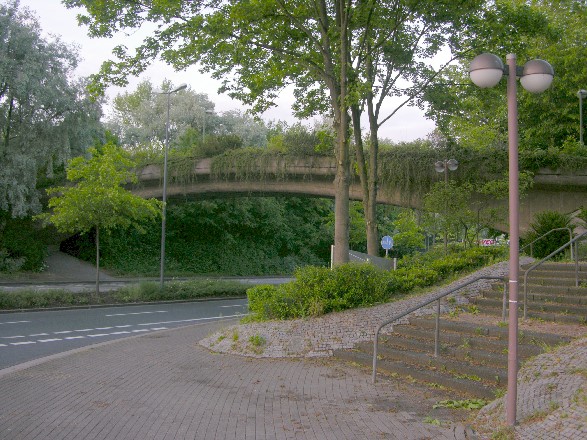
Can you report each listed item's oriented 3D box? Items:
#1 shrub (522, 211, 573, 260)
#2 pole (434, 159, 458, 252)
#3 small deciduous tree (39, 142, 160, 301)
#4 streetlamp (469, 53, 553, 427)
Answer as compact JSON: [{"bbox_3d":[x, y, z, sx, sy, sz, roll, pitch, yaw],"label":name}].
[{"bbox_3d":[7.637,0.449,17.846,1.500,1.475,1.450,0,-4,17],"label":"shrub"},{"bbox_3d":[5.515,-0.183,21.426,0.920,4.001,0.370,-1,-5,38],"label":"pole"},{"bbox_3d":[-7.812,-0.025,24.197,4.900,6.253,4.800,2,-4,-17],"label":"small deciduous tree"},{"bbox_3d":[2.400,0.180,6.528,0.920,4.060,0.370,2,-4,-14],"label":"streetlamp"}]

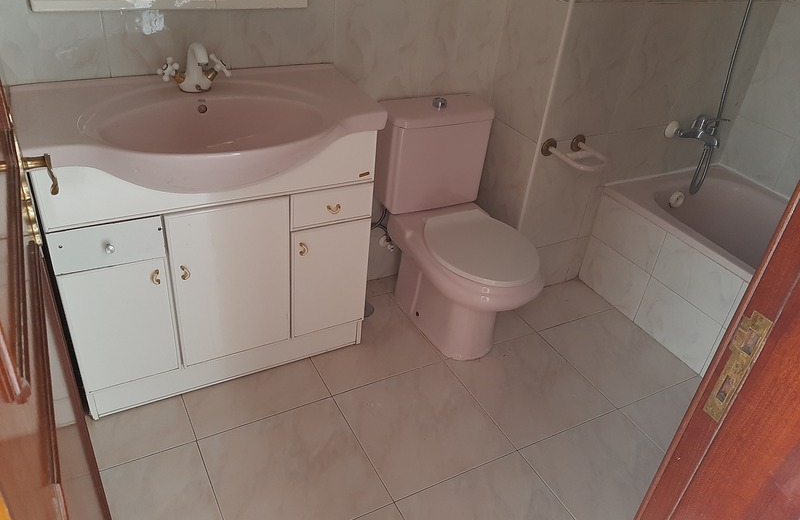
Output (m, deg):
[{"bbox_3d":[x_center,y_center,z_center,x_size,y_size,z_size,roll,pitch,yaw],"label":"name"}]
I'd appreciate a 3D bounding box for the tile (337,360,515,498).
[{"bbox_3d":[0.068,0.498,1.891,0.413,0.010,0.413,-13,38,-27],"label":"tile"}]

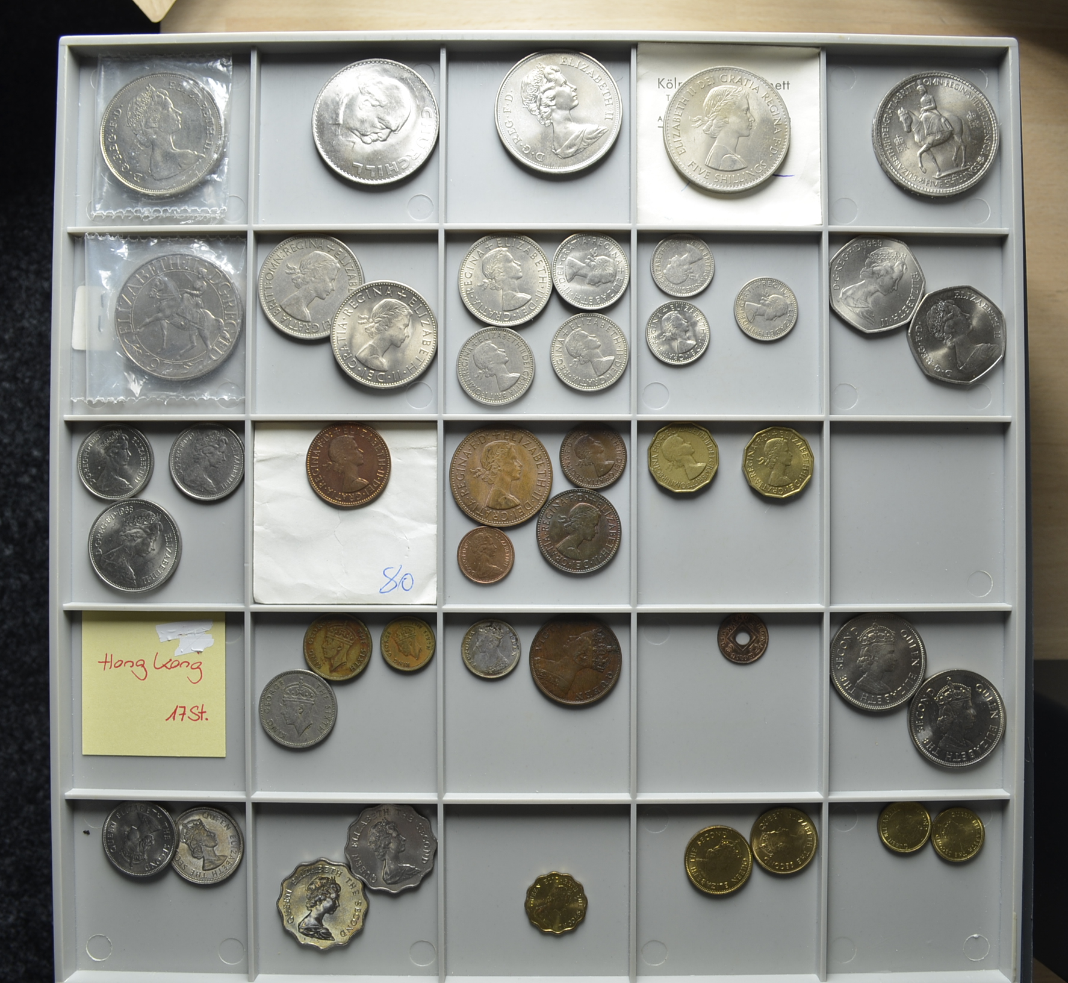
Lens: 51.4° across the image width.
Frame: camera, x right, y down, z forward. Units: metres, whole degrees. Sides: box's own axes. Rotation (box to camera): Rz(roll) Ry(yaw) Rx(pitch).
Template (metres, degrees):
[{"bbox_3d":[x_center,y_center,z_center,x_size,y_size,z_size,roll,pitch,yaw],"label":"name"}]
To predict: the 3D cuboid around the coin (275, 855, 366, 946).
[{"bbox_3d":[-0.064,0.125,0.337,0.028,0.002,0.028,0,90,0],"label":"coin"}]

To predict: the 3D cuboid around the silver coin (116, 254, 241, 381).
[{"bbox_3d":[-0.109,-0.053,0.339,0.039,0.003,0.039,0,89,0],"label":"silver coin"}]

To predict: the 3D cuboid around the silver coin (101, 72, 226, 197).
[{"bbox_3d":[-0.113,-0.109,0.338,0.039,0.003,0.039,0,90,0],"label":"silver coin"}]

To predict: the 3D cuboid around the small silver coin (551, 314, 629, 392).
[{"bbox_3d":[0.017,-0.042,0.339,0.024,0.002,0.024,0,90,0],"label":"small silver coin"}]

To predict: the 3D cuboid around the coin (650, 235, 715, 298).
[{"bbox_3d":[0.045,-0.069,0.339,0.019,0.001,0.019,0,90,0],"label":"coin"}]

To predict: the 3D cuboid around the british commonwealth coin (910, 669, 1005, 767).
[{"bbox_3d":[0.129,0.069,0.338,0.030,0.002,0.030,0,89,0],"label":"british commonwealth coin"}]

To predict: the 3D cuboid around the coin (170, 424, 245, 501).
[{"bbox_3d":[-0.100,-0.009,0.341,0.024,0.002,0.024,0,90,0],"label":"coin"}]

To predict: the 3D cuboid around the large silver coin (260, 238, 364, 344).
[{"bbox_3d":[-0.068,-0.062,0.340,0.032,0.002,0.032,0,89,0],"label":"large silver coin"}]

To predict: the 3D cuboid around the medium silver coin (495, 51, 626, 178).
[{"bbox_3d":[0.008,-0.116,0.341,0.039,0.003,0.039,0,90,0],"label":"medium silver coin"}]

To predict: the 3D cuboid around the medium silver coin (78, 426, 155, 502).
[{"bbox_3d":[-0.128,-0.009,0.339,0.024,0.002,0.024,0,89,0],"label":"medium silver coin"}]

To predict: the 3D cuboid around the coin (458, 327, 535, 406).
[{"bbox_3d":[-0.011,-0.038,0.340,0.024,0.002,0.024,0,89,0],"label":"coin"}]

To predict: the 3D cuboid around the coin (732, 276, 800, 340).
[{"bbox_3d":[0.071,-0.056,0.341,0.019,0.001,0.019,0,90,0],"label":"coin"}]

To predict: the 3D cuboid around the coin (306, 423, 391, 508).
[{"bbox_3d":[-0.056,-0.008,0.338,0.025,0.002,0.025,0,90,0],"label":"coin"}]

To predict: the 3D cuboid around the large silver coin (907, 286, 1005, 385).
[{"bbox_3d":[0.129,-0.048,0.341,0.030,0.003,0.030,0,90,0],"label":"large silver coin"}]

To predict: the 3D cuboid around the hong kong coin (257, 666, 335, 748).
[{"bbox_3d":[-0.072,0.066,0.338,0.024,0.002,0.024,0,90,0],"label":"hong kong coin"}]

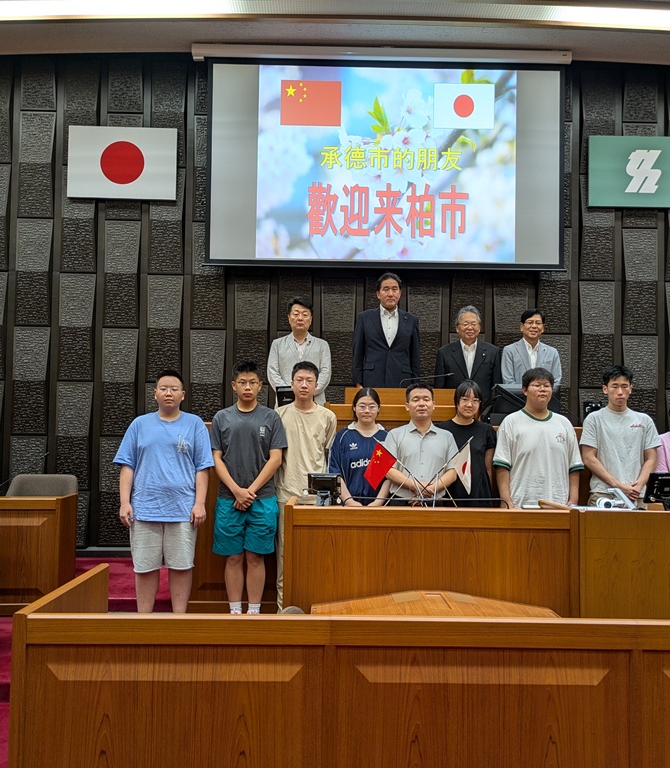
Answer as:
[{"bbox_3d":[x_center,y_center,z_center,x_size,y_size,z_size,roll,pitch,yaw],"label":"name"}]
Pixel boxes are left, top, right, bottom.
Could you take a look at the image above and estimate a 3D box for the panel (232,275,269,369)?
[{"bbox_3d":[-0.749,-0.493,6.669,0.326,0.965,0.059,1,-2,-1],"label":"panel"}]

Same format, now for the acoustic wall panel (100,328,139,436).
[{"bbox_3d":[-1.997,-0.018,6.825,0.336,0.993,0.060,1,-2,-1],"label":"acoustic wall panel"}]

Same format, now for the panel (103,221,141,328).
[{"bbox_3d":[-1.920,-0.999,6.663,0.326,0.965,0.059,1,-2,-1],"label":"panel"}]

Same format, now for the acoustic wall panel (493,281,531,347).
[{"bbox_3d":[1.650,-0.477,6.922,0.338,1.015,0.085,1,-2,-1],"label":"acoustic wall panel"}]

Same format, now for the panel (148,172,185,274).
[{"bbox_3d":[-1.521,-1.483,6.690,0.326,0.965,0.059,1,-2,-1],"label":"panel"}]

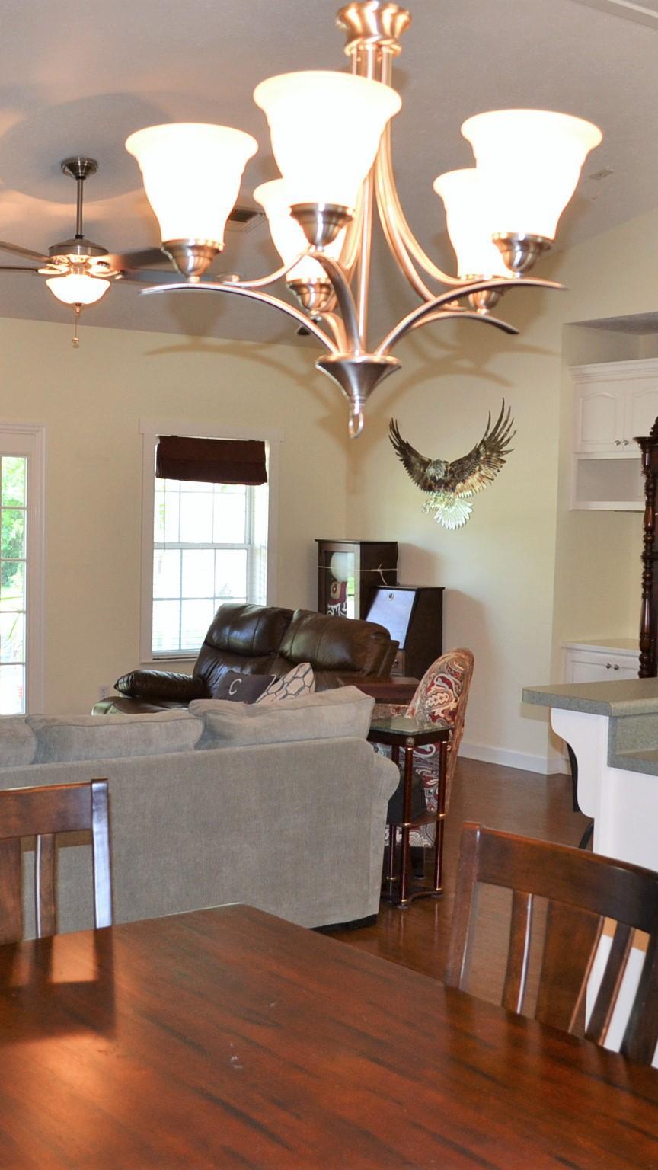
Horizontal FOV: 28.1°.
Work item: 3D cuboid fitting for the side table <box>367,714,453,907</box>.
[{"bbox_3d":[0.315,0.951,5.549,0.310,0.725,0.310,4,4,41],"label":"side table"}]

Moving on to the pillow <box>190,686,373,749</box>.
[{"bbox_3d":[-0.205,0.628,5.235,0.730,0.470,0.220,-1,16,-34],"label":"pillow"}]

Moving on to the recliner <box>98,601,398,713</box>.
[{"bbox_3d":[-0.466,0.685,7.625,1.050,1.000,1.650,-1,4,-40],"label":"recliner"}]

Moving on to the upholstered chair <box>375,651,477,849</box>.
[{"bbox_3d":[0.278,0.779,6.200,0.760,1.000,0.660,2,3,6],"label":"upholstered chair"}]

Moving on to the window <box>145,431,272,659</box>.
[{"bbox_3d":[-0.836,-0.254,9.162,0.970,1.550,0.100,-1,4,-36],"label":"window"}]

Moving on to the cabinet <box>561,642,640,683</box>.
[{"bbox_3d":[1.939,0.791,8.066,0.600,0.850,0.870,-1,4,-36],"label":"cabinet"}]

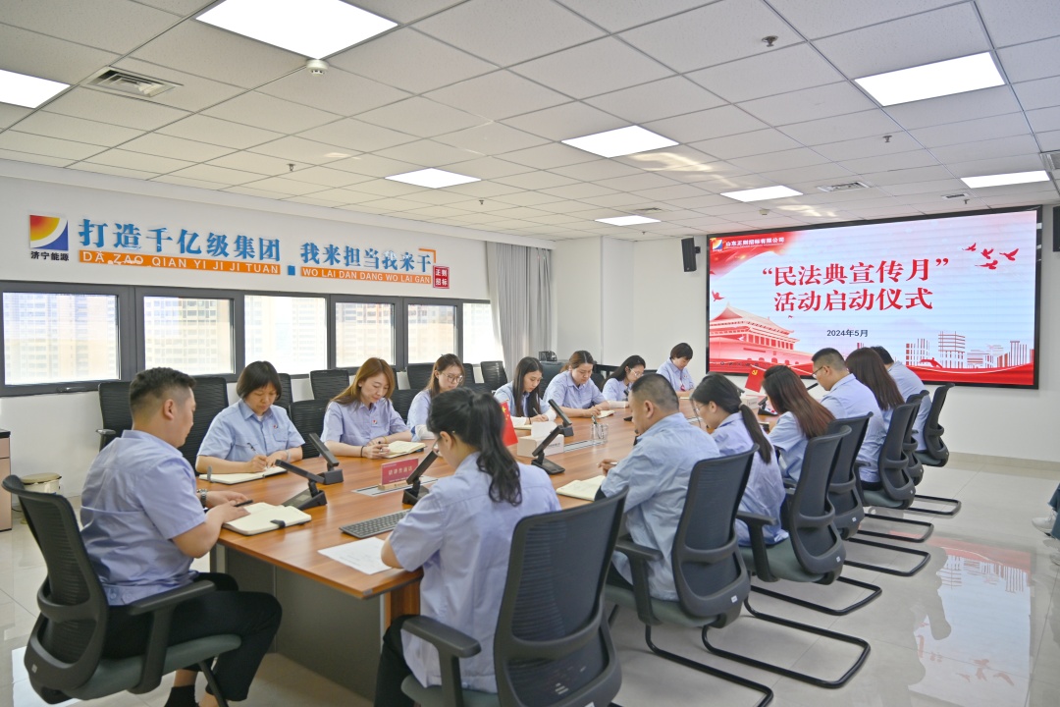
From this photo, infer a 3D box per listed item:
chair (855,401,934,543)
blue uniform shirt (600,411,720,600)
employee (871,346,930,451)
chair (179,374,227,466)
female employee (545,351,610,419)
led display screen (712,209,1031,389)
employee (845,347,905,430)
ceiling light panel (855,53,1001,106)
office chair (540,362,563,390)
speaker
[{"bbox_3d":[2.150,0.793,4.479,0.620,0.980,0.600,2,3,40],"label":"chair"},{"bbox_3d":[0.531,0.553,2.728,0.440,0.650,0.520,2,3,40],"label":"blue uniform shirt"},{"bbox_3d":[2.969,0.583,5.945,0.750,1.290,0.520,2,3,40],"label":"employee"},{"bbox_3d":[-2.832,0.723,6.324,0.620,0.980,0.610,2,3,40],"label":"chair"},{"bbox_3d":[0.416,0.600,5.881,0.520,1.240,0.700,-1,2,-30],"label":"female employee"},{"bbox_3d":[3.742,-0.601,8.225,3.580,1.810,0.100,2,3,40],"label":"led display screen"},{"bbox_3d":[2.406,0.599,5.178,0.700,1.290,0.480,2,3,40],"label":"employee"},{"bbox_3d":[1.982,-1.349,3.484,0.590,0.040,0.590,2,3,40],"label":"ceiling light panel"},{"bbox_3d":[0.560,0.601,9.594,0.620,0.980,0.600,2,3,40],"label":"office chair"},{"bbox_3d":[2.106,-1.282,9.205,0.150,0.450,0.170,2,14,40],"label":"speaker"}]

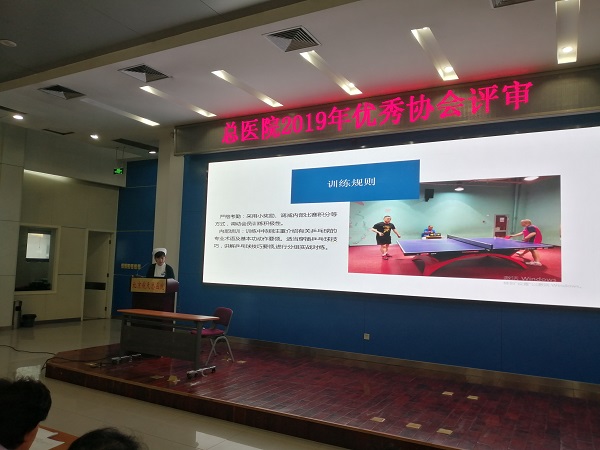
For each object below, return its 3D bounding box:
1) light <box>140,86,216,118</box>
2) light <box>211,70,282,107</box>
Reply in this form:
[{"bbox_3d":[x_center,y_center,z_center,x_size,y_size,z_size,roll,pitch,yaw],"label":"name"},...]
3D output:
[{"bbox_3d":[-2.009,-2.099,7.649,0.200,0.080,1.650,0,-4,28],"label":"light"},{"bbox_3d":[-0.751,-2.106,6.982,0.200,0.080,1.650,0,-4,28],"label":"light"}]

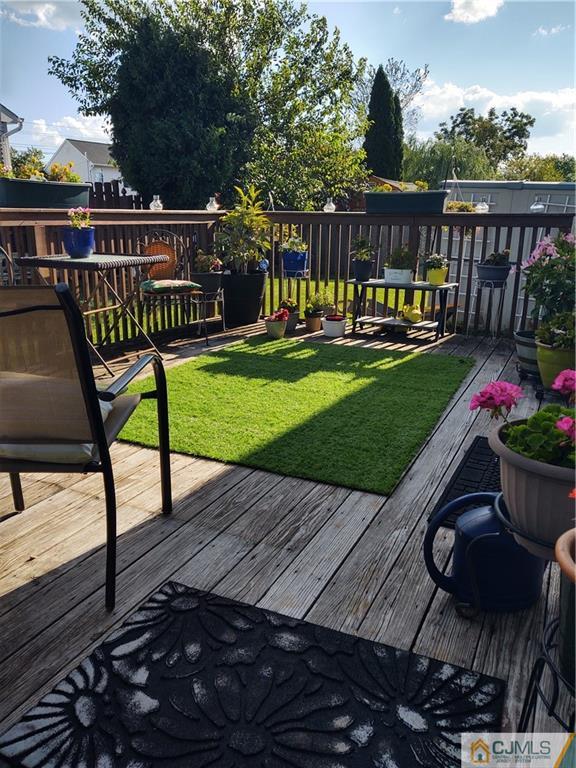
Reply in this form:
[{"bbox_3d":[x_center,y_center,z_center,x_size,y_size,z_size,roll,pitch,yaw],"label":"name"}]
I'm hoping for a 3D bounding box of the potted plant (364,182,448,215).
[{"bbox_3d":[1.072,-1.683,5.423,0.740,0.285,0.210,8,17,24],"label":"potted plant"}]

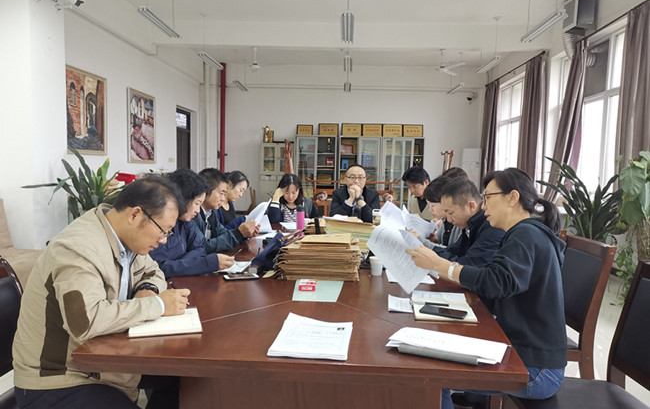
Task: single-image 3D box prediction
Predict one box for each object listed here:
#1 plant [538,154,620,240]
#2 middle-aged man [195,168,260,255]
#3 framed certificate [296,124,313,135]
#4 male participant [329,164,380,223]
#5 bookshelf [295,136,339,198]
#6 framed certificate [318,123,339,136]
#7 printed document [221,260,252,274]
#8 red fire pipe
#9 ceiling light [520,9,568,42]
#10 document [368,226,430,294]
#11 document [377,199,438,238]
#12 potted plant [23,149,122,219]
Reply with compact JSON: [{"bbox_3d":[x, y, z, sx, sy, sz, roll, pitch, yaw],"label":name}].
[{"bbox_3d":[2.652,0.232,5.261,0.850,1.420,0.830,1,4,3],"label":"plant"},{"bbox_3d":[-0.653,0.407,3.051,0.670,1.250,0.520,2,4,15],"label":"middle-aged man"},{"bbox_3d":[-0.464,-1.705,11.643,0.370,0.250,0.025,1,4,3],"label":"framed certificate"},{"bbox_3d":[0.281,0.277,4.704,0.520,1.300,0.680,1,4,4],"label":"male participant"},{"bbox_3d":[-0.185,-0.564,11.661,0.910,1.940,0.400,2,4,3],"label":"bookshelf"},{"bbox_3d":[0.096,-1.691,11.536,0.450,0.285,0.030,2,4,3],"label":"framed certificate"},{"bbox_3d":[-0.483,0.307,2.544,0.210,0.012,0.280,1,4,-3],"label":"printed document"},{"bbox_3d":[-2.363,-1.419,11.753,0.118,3.550,0.118,1,4,3],"label":"red fire pipe"},{"bbox_3d":[2.645,-2.136,6.166,0.155,0.080,1.240,1,4,3],"label":"ceiling light"},{"bbox_3d":[0.291,0.205,1.928,0.270,0.050,0.205,45,37,12],"label":"document"},{"bbox_3d":[0.504,0.090,2.994,0.330,0.240,0.070,-2,22,45],"label":"document"},{"bbox_3d":[-2.381,0.173,4.842,1.050,1.380,1.000,2,4,3],"label":"potted plant"}]

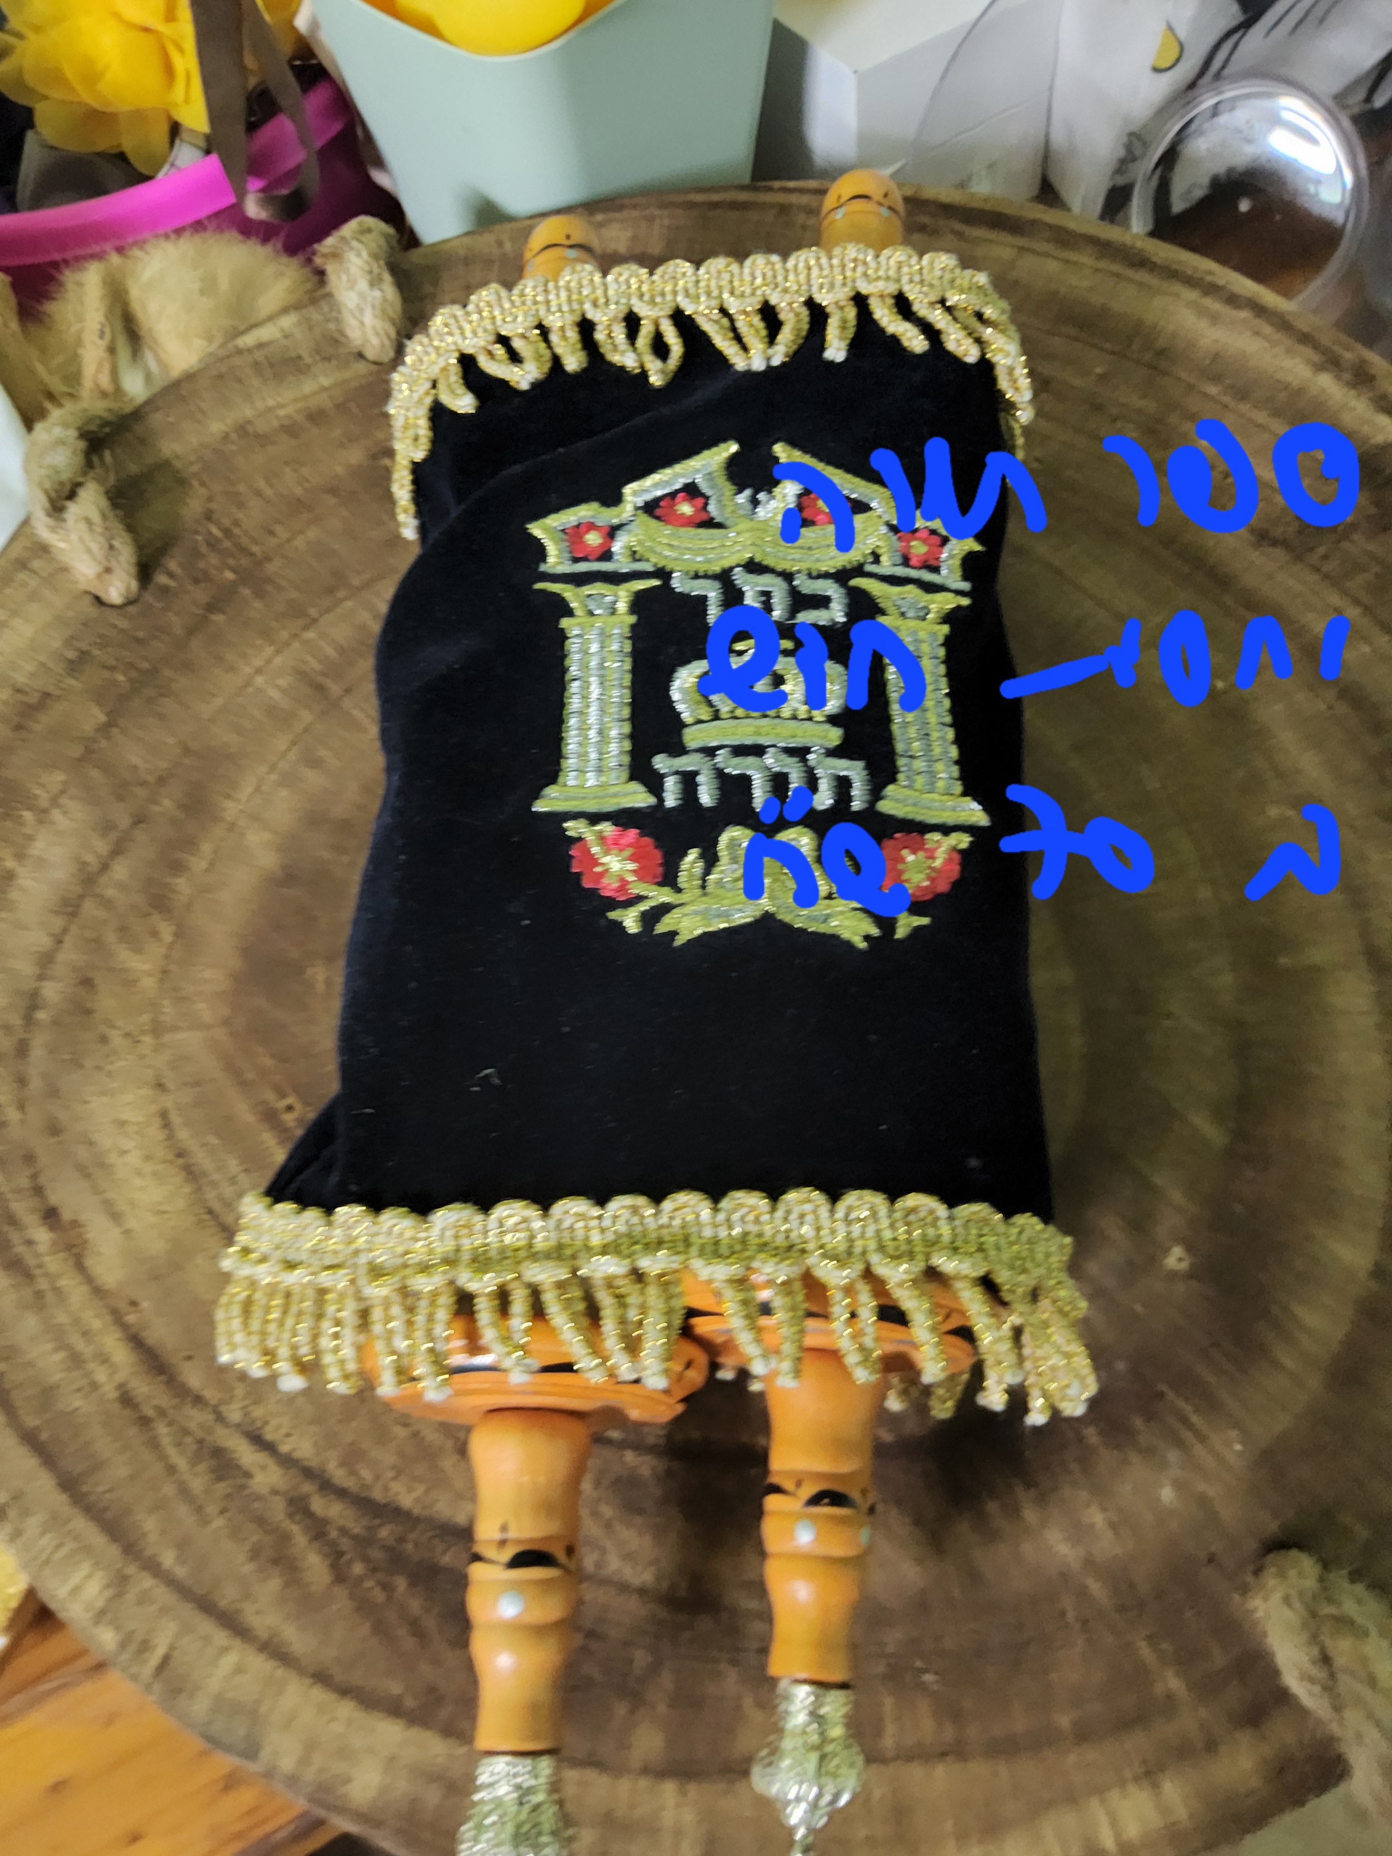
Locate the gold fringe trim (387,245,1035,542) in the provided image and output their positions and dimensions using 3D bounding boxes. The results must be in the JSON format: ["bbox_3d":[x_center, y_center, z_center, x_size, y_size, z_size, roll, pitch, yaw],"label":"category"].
[{"bbox_3d":[0.003,-0.133,0.340,0.160,0.054,0.049,1,67,2],"label":"gold fringe trim"}]

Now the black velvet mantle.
[{"bbox_3d":[-0.001,-0.042,0.302,0.157,0.056,0.220,1,67,2],"label":"black velvet mantle"}]

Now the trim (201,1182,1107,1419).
[{"bbox_3d":[-0.009,0.080,0.278,0.182,0.056,0.040,1,66,2],"label":"trim"}]

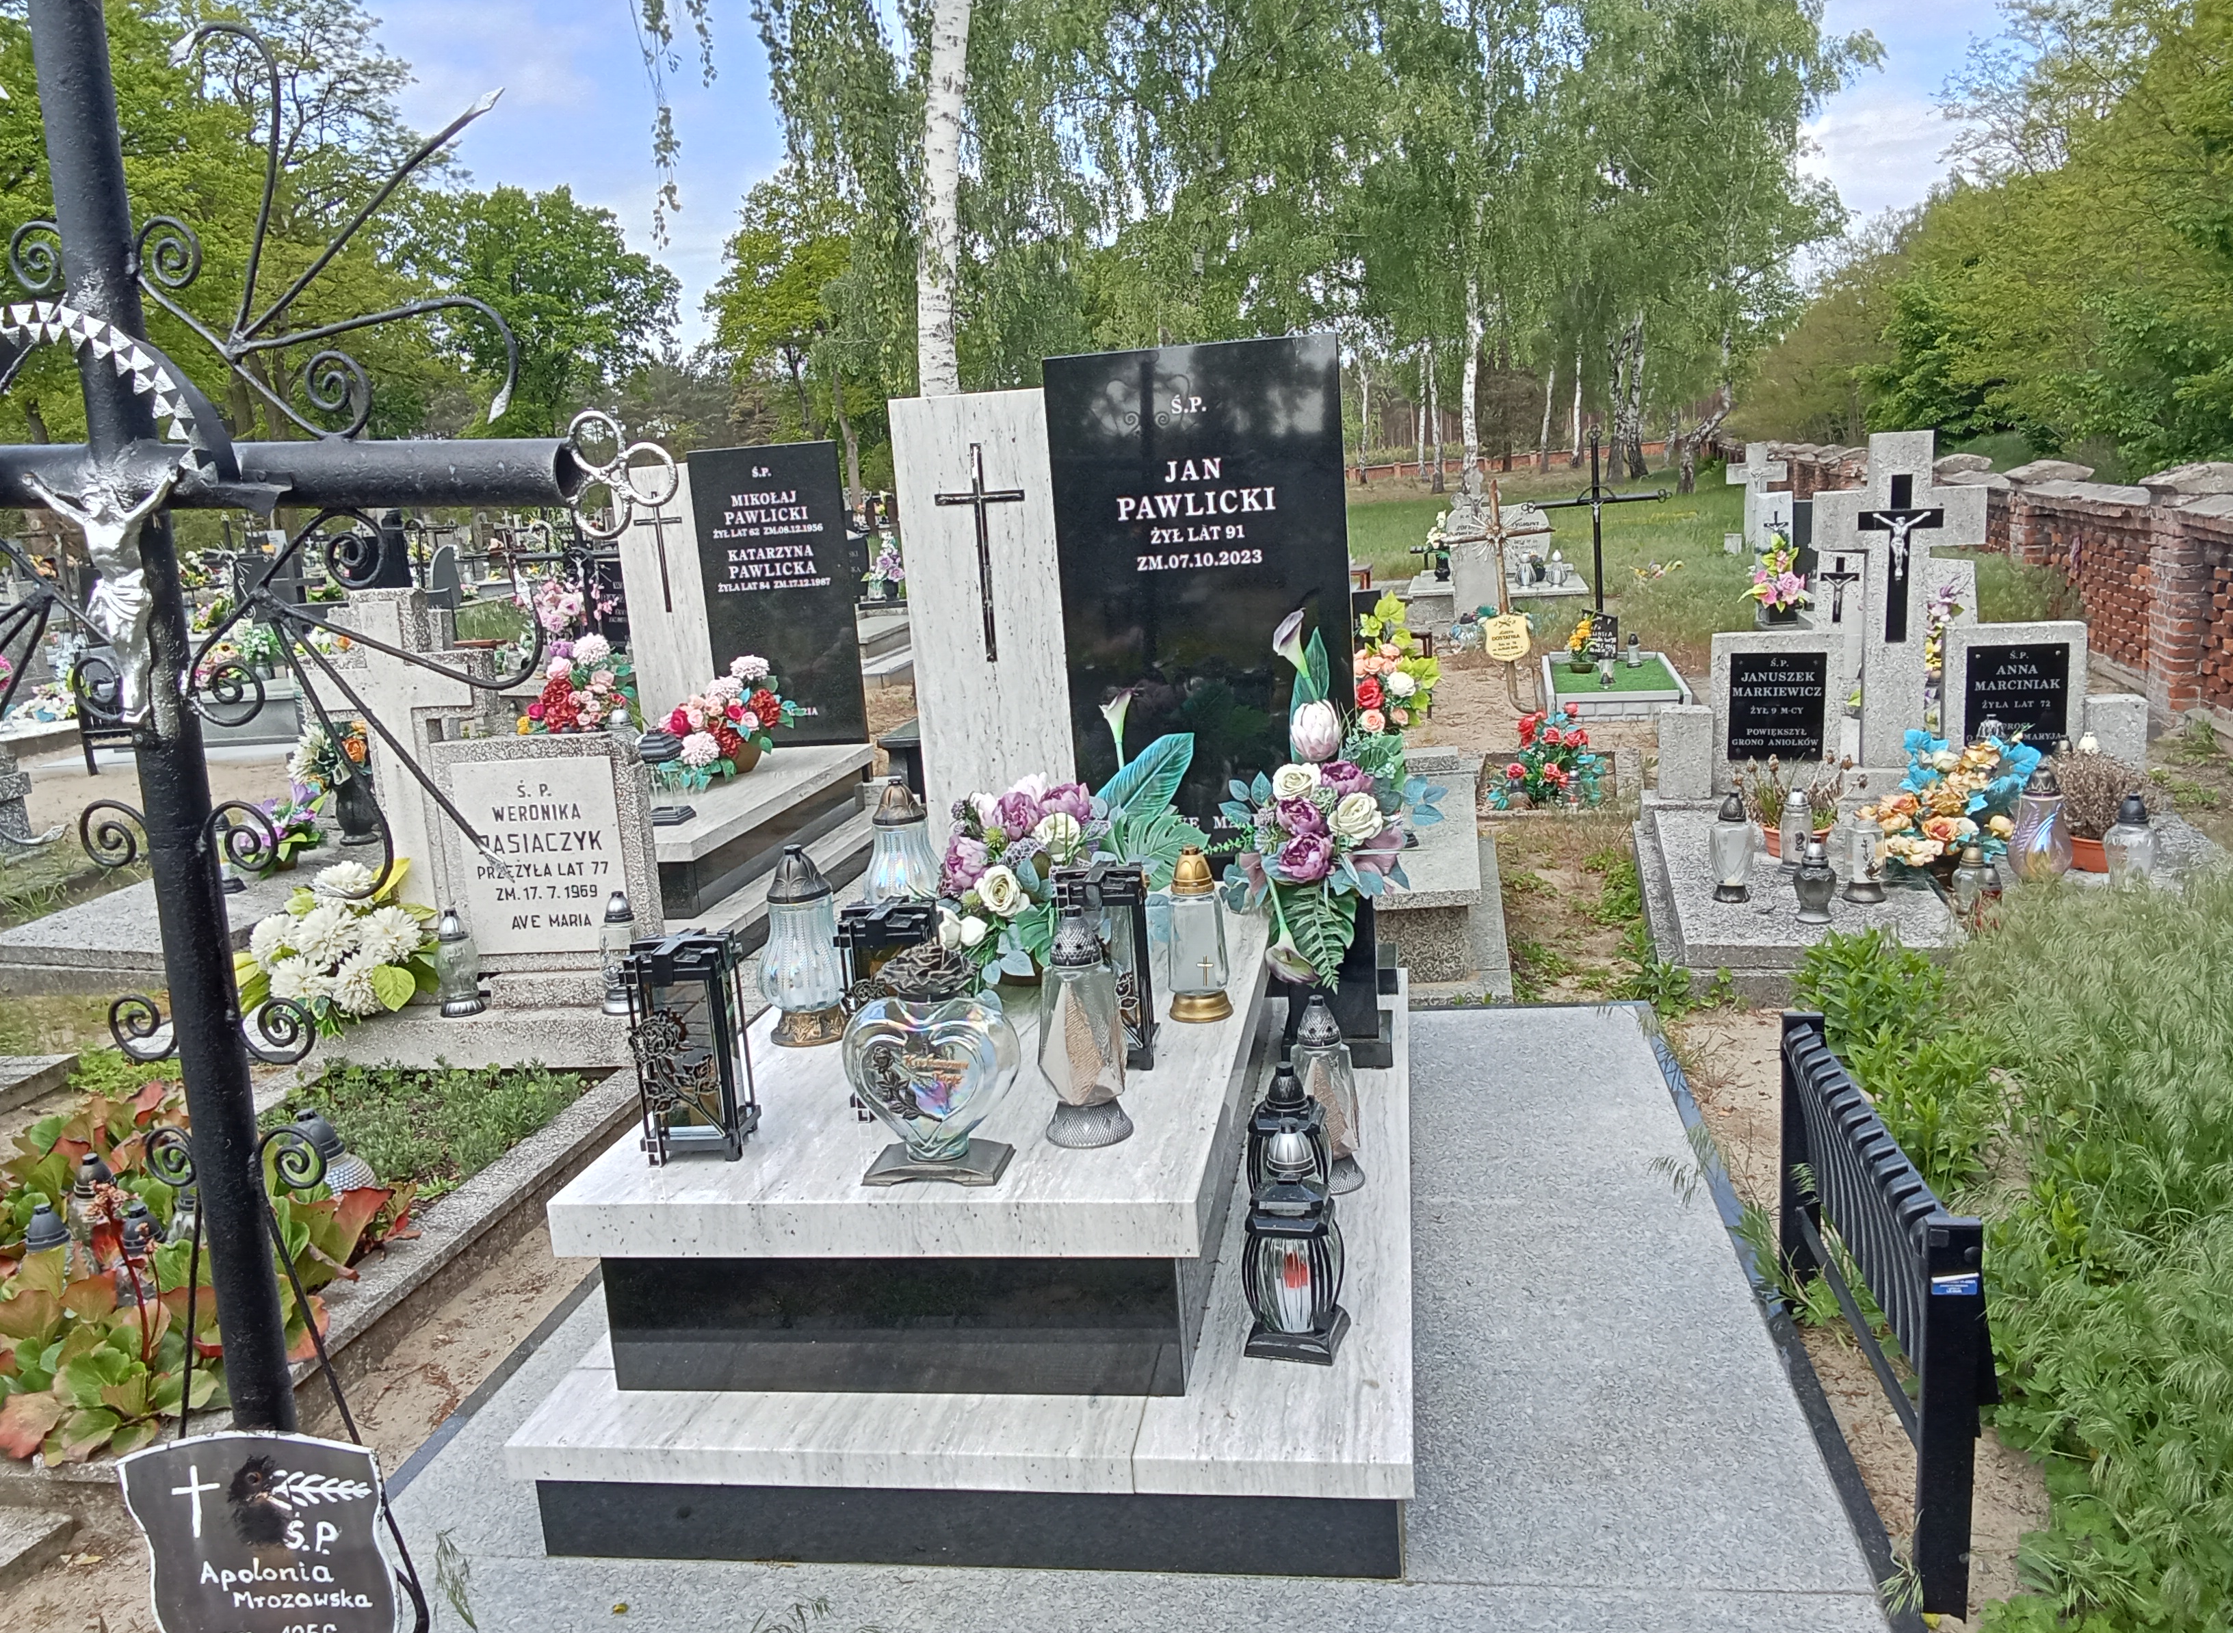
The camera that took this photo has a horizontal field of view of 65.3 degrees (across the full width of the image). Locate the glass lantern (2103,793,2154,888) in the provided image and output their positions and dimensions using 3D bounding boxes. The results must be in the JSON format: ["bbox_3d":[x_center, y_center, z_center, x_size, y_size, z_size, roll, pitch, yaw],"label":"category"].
[{"bbox_3d":[2.682,0.067,4.597,0.138,0.265,0.138,-1,11,17],"label":"glass lantern"}]

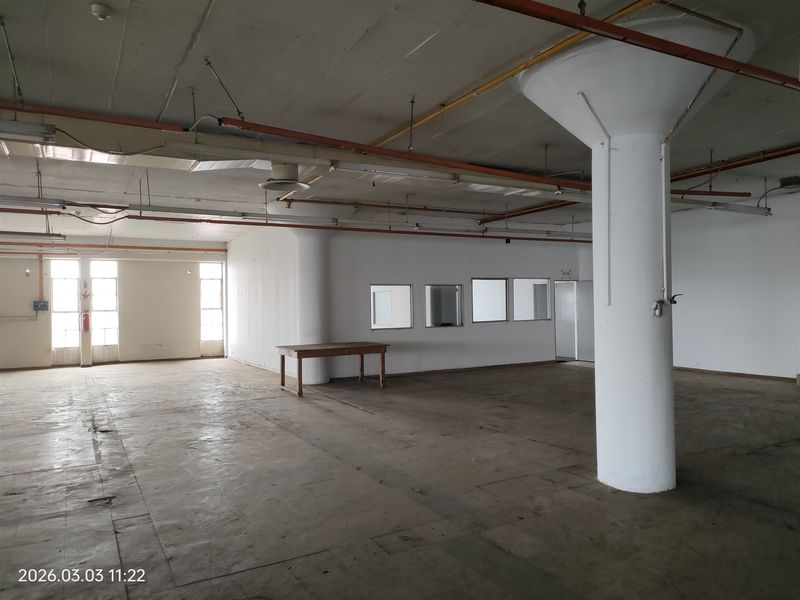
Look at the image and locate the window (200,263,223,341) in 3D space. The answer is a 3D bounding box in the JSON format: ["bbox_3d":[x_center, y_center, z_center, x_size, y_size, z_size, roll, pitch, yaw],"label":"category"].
[{"bbox_3d":[-5.564,0.055,17.075,0.670,2.280,0.120,-1,0,-30],"label":"window"}]

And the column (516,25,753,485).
[{"bbox_3d":[2.005,-0.228,4.978,1.860,3.570,1.860,-1,0,-30],"label":"column"}]

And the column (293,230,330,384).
[{"bbox_3d":[-1.741,0.168,11.604,0.660,2.960,0.660,-1,0,0],"label":"column"}]

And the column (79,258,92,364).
[{"bbox_3d":[-8.288,0.283,15.254,0.260,2.980,0.270,-1,0,-30],"label":"column"}]

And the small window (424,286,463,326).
[{"bbox_3d":[1.002,0.138,13.091,1.040,0.980,0.120,-1,0,-30],"label":"small window"}]

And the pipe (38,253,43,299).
[{"bbox_3d":[-9.174,-0.604,14.788,0.090,1.170,0.090,-1,0,-30],"label":"pipe"}]

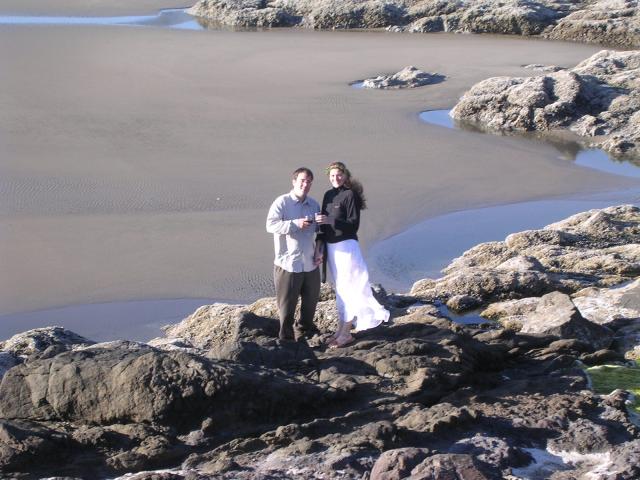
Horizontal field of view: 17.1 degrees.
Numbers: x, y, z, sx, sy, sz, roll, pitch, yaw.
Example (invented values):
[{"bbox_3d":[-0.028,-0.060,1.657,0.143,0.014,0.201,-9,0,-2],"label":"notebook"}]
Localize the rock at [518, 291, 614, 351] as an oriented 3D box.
[{"bbox_3d":[2.313,0.746,19.953,0.860,0.430,0.700,0,15,0],"label":"rock"}]

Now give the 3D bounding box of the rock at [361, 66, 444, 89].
[{"bbox_3d":[1.430,-2.835,36.864,1.400,0.300,0.800,-3,15,-10],"label":"rock"}]

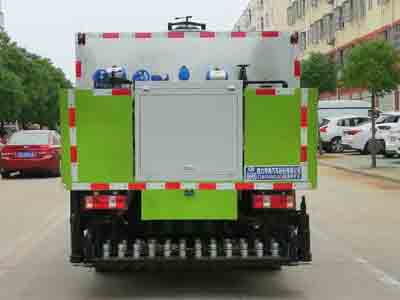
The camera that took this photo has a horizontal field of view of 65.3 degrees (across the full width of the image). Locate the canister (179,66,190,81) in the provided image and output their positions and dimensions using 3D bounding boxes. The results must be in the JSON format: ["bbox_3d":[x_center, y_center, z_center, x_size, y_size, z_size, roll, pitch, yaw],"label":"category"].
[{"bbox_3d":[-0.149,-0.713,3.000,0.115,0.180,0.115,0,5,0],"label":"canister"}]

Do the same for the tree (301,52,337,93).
[{"bbox_3d":[5.320,-2.090,14.000,2.000,4.500,2.000,0,5,0],"label":"tree"}]

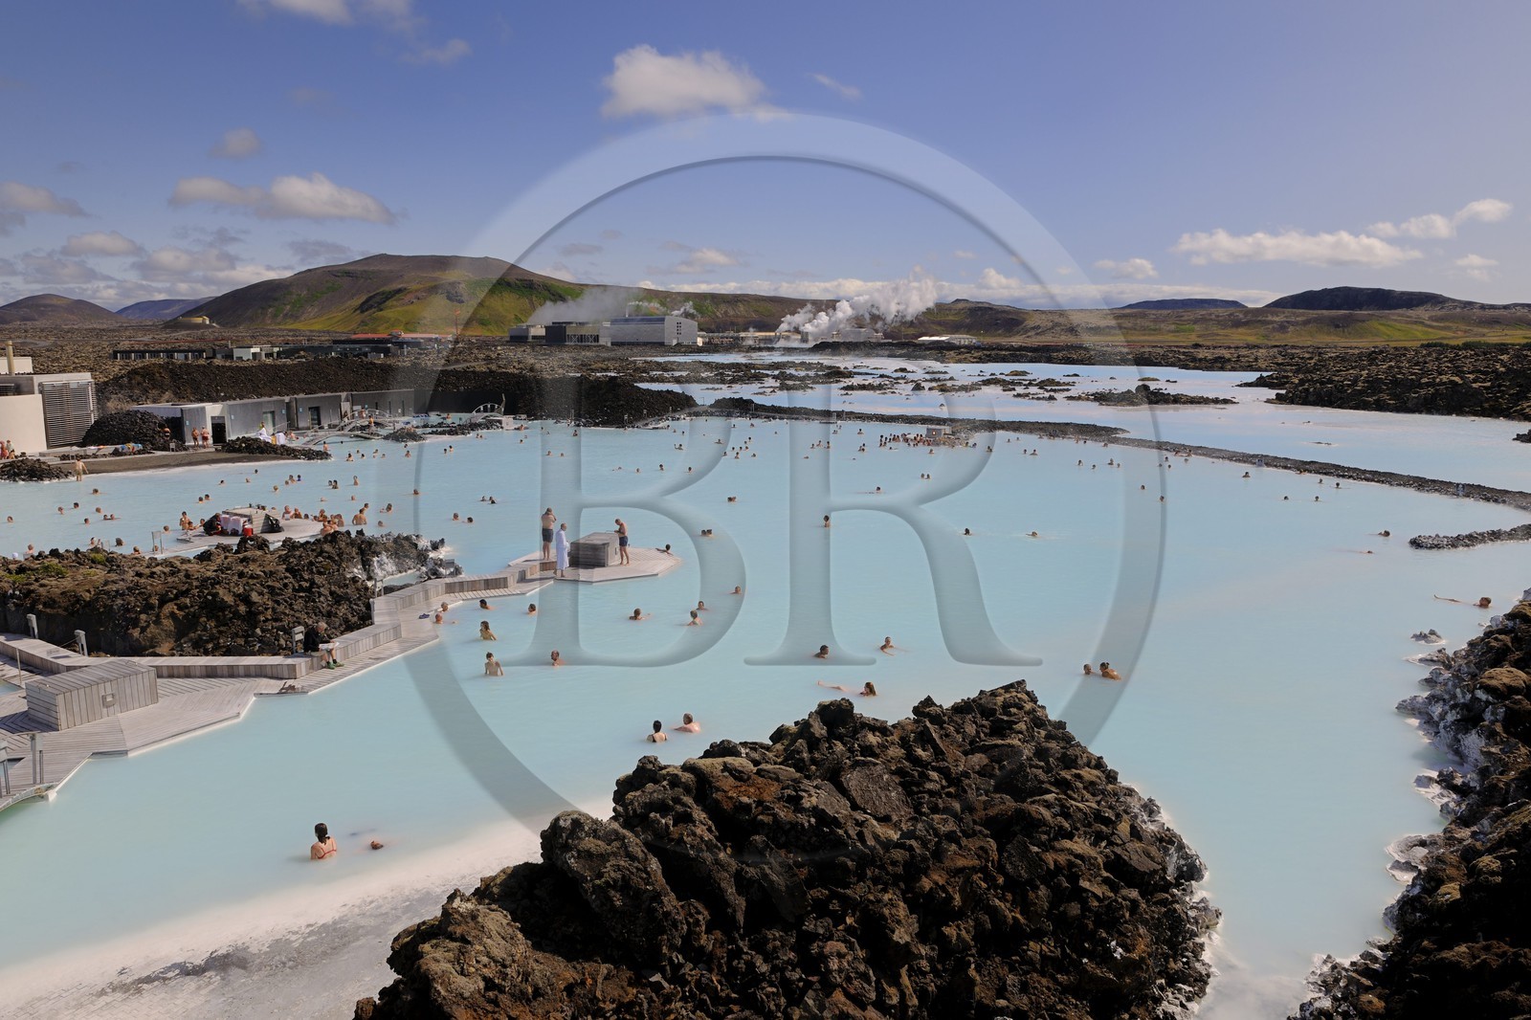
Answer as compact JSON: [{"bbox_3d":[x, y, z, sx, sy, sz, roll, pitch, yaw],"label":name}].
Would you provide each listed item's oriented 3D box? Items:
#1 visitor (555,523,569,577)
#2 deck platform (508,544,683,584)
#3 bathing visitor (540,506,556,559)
[{"bbox_3d":[-6.574,1.288,32.996,0.470,1.765,0.520,1,9,7],"label":"visitor"},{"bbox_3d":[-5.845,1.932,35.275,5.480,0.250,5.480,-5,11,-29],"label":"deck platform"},{"bbox_3d":[-7.544,0.849,35.447,0.550,1.830,0.450,1,10,8],"label":"bathing visitor"}]

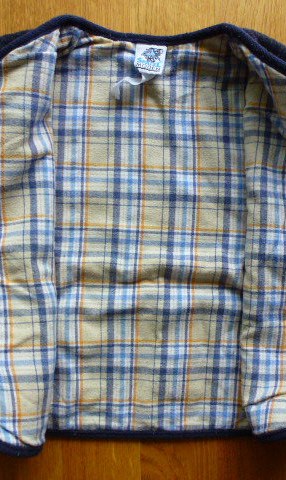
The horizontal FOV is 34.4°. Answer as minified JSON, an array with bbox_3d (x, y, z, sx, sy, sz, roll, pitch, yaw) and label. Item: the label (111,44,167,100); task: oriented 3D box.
[{"bbox_3d":[-0.003,-0.156,0.430,0.050,0.010,0.053,4,87,0],"label":"label"}]

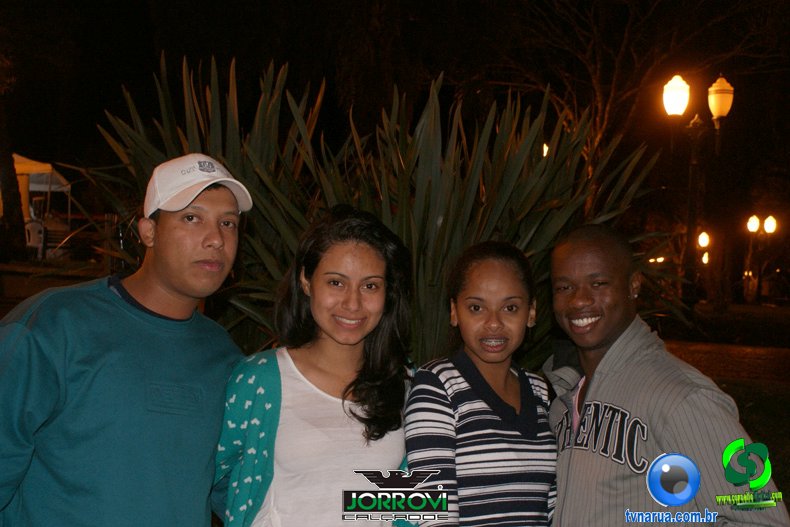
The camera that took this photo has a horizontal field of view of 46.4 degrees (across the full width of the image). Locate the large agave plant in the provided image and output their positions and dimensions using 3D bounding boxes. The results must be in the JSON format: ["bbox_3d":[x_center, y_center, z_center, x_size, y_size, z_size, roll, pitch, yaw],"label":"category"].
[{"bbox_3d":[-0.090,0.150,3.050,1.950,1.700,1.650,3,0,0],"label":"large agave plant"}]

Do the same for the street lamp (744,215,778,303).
[{"bbox_3d":[14.274,-0.176,36.000,1.080,3.450,0.450,3,0,9],"label":"street lamp"}]

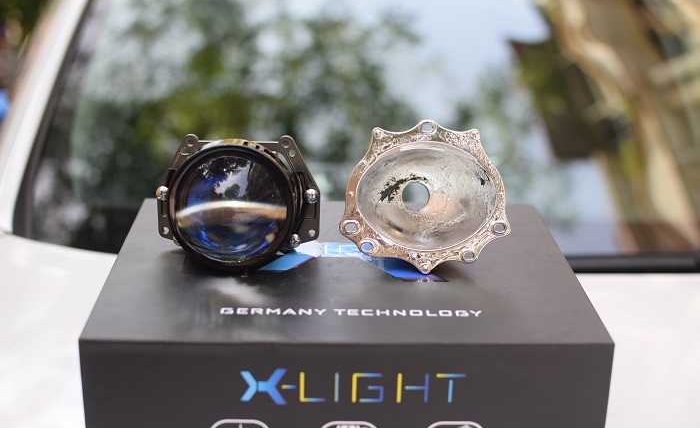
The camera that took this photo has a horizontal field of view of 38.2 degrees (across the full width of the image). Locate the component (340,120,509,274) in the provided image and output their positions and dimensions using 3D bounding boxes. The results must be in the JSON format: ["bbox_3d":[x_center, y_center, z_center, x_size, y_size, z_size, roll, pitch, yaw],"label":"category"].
[{"bbox_3d":[0.046,-0.011,0.663,0.107,0.096,0.066,-1,2,-3],"label":"component"}]

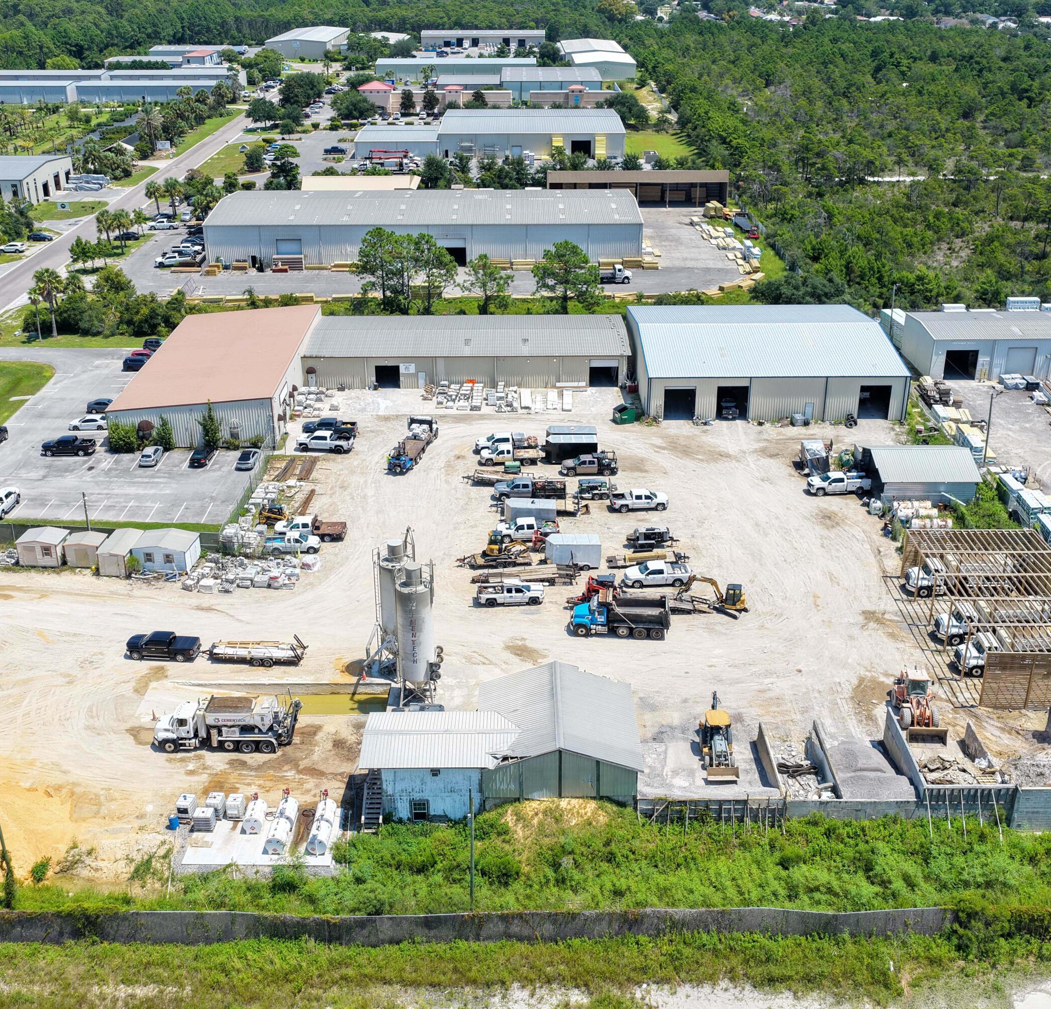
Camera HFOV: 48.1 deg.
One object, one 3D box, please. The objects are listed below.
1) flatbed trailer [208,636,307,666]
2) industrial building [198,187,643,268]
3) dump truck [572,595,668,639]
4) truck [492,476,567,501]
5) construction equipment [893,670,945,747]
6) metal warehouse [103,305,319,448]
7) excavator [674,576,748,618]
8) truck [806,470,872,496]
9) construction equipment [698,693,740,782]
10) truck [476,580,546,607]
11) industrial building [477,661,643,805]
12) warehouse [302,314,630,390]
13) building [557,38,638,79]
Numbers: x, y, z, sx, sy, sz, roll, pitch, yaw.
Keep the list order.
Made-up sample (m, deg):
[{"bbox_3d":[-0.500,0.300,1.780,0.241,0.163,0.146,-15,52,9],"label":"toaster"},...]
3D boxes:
[{"bbox_3d":[-21.400,11.443,93.900,7.800,1.850,2.400,2,26,4],"label":"flatbed trailer"},{"bbox_3d":[-17.700,-52.865,220.819,76.800,8.150,31.400,0,26,0],"label":"industrial building"},{"bbox_3d":[7.980,9.100,97.657,8.300,3.300,2.600,2,26,4],"label":"dump truck"},{"bbox_3d":[0.434,-1.785,120.372,7.400,2.060,2.300,0,26,0],"label":"truck"},{"bbox_3d":[28.517,14.160,85.677,2.650,3.250,6.800,0,26,0],"label":"construction equipment"},{"bbox_3d":[-37.900,-17.141,148.896,19.100,6.150,37.000,0,26,0],"label":"metal warehouse"},{"bbox_3d":[16.170,7.608,101.045,6.300,3.050,2.600,6,26,13],"label":"excavator"},{"bbox_3d":[32.450,-2.311,121.682,6.300,2.000,2.060,-3,26,-7],"label":"truck"},{"bbox_3d":[13.500,16.201,82.588,2.200,3.300,6.600,0,26,1],"label":"construction equipment"},{"bbox_3d":[-1.356,7.424,100.899,5.850,1.880,2.000,-2,26,-3],"label":"truck"},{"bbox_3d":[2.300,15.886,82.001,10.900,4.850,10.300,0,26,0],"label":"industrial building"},{"bbox_3d":[-7.257,-20.505,153.673,40.800,5.200,16.700,0,26,0],"label":"warehouse"},{"bbox_3d":[26.844,-179.140,472.555,26.000,7.100,85.000,0,26,-1],"label":"building"}]

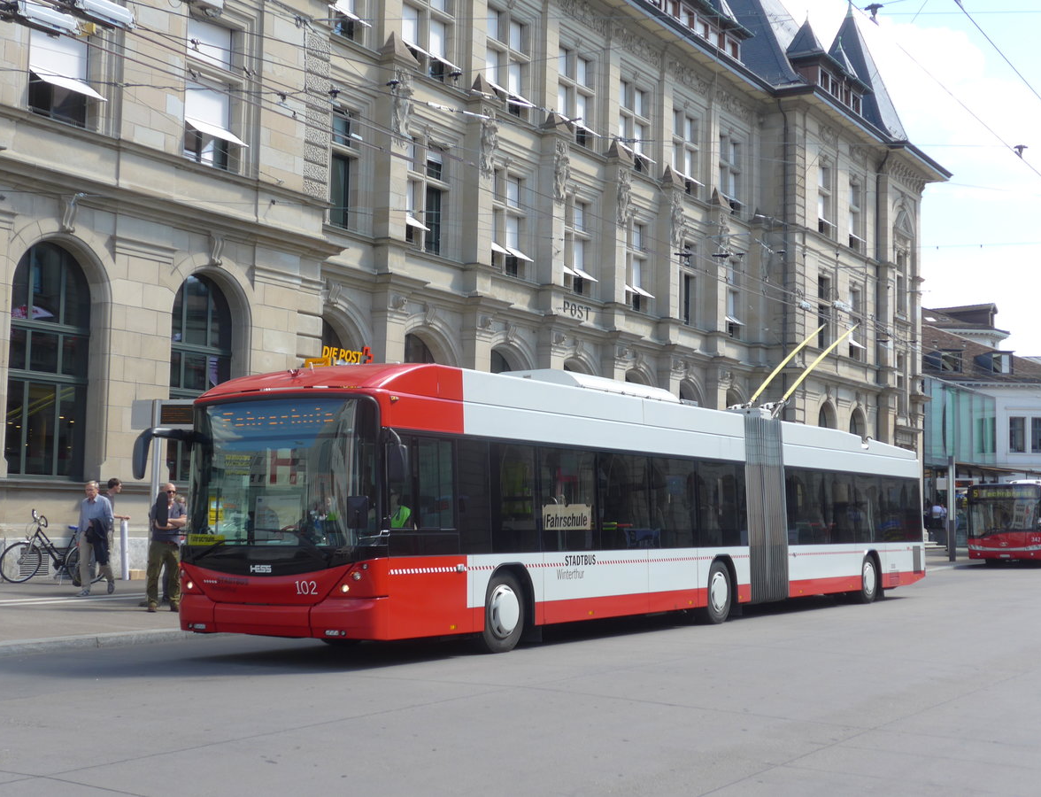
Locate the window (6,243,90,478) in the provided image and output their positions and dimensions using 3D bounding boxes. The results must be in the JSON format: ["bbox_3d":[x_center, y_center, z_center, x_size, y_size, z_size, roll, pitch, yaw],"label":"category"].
[{"bbox_3d":[-8.404,-0.698,26.433,0.300,4.220,2.200,-2,-5,31],"label":"window"}]

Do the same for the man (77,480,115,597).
[{"bbox_3d":[-6.358,2.100,22.500,0.530,1.740,0.620,-1,-5,28],"label":"man"}]

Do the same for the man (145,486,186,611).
[{"bbox_3d":[-4.704,1.978,20.000,0.540,1.730,0.400,2,-5,-14],"label":"man"}]

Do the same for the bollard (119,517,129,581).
[{"bbox_3d":[-7.000,2.678,26.600,0.150,1.080,0.150,-2,-5,31],"label":"bollard"}]

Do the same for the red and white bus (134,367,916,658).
[{"bbox_3d":[2.159,1.550,22.335,2.620,3.300,18.200,-2,-5,31],"label":"red and white bus"}]

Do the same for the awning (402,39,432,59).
[{"bbox_3d":[-2.693,-9.005,38.456,0.570,0.410,0.990,-2,-5,31],"label":"awning"}]

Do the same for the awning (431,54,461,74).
[{"bbox_3d":[-2.118,-9.091,40.307,0.570,0.430,1.150,-2,-5,31],"label":"awning"}]

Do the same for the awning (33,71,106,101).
[{"bbox_3d":[-8.037,-5.612,26.626,0.580,0.460,1.520,-2,-5,31],"label":"awning"}]

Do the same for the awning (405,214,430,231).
[{"bbox_3d":[-2.862,-4.600,38.852,0.570,0.430,1.160,-2,-5,31],"label":"awning"}]

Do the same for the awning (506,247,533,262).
[{"bbox_3d":[-0.065,-4.093,42.624,0.540,0.380,0.970,-2,-5,31],"label":"awning"}]

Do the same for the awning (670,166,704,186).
[{"bbox_3d":[5.827,-7.965,53.638,0.570,0.440,2.470,-2,-5,31],"label":"awning"}]

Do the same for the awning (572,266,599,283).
[{"bbox_3d":[1.942,-3.885,46.911,0.570,0.430,1.140,-2,-5,31],"label":"awning"}]

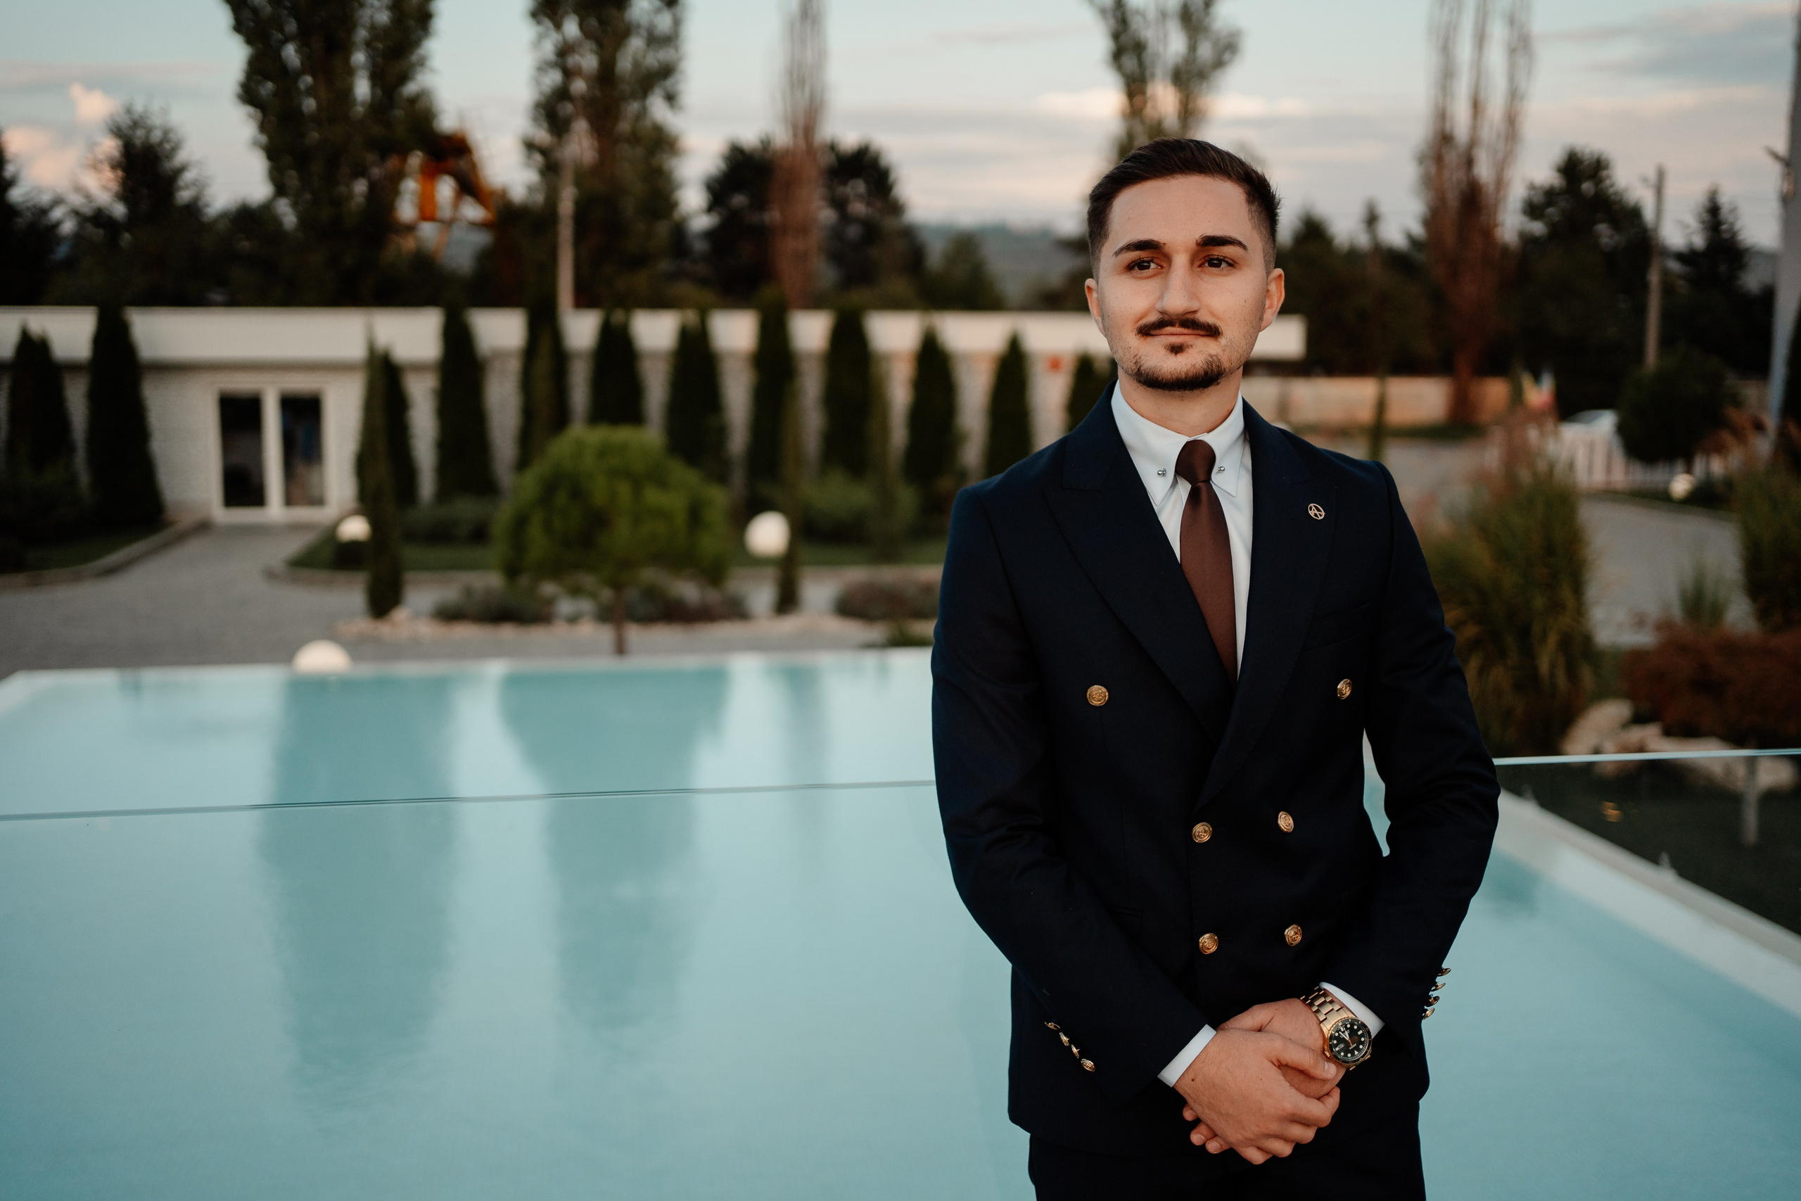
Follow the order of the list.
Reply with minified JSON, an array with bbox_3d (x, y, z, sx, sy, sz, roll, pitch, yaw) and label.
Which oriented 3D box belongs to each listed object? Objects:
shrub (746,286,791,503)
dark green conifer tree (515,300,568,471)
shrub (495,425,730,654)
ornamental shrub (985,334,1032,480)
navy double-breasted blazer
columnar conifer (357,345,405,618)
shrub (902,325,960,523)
[{"bbox_3d":[-2.054,-3.069,27.636,0.800,3.727,0.800,0,8,0],"label":"shrub"},{"bbox_3d":[-5.534,-2.871,27.057,0.900,3.487,0.900,0,8,0],"label":"dark green conifer tree"},{"bbox_3d":[-2.252,-0.369,13.770,1.800,2.006,1.800,0,8,0],"label":"shrub"},{"bbox_3d":[1.751,-2.826,28.475,0.860,3.025,0.860,0,8,0],"label":"ornamental shrub"},{"bbox_3d":[0.299,0.166,1.670,0.550,0.730,0.340,-2,8,-14],"label":"navy double-breasted blazer"},{"bbox_3d":[-5.121,-1.205,17.291,0.440,2.740,0.440,0,8,0],"label":"columnar conifer"},{"bbox_3d":[0.499,-2.753,27.577,0.900,3.116,0.900,0,8,0],"label":"shrub"}]

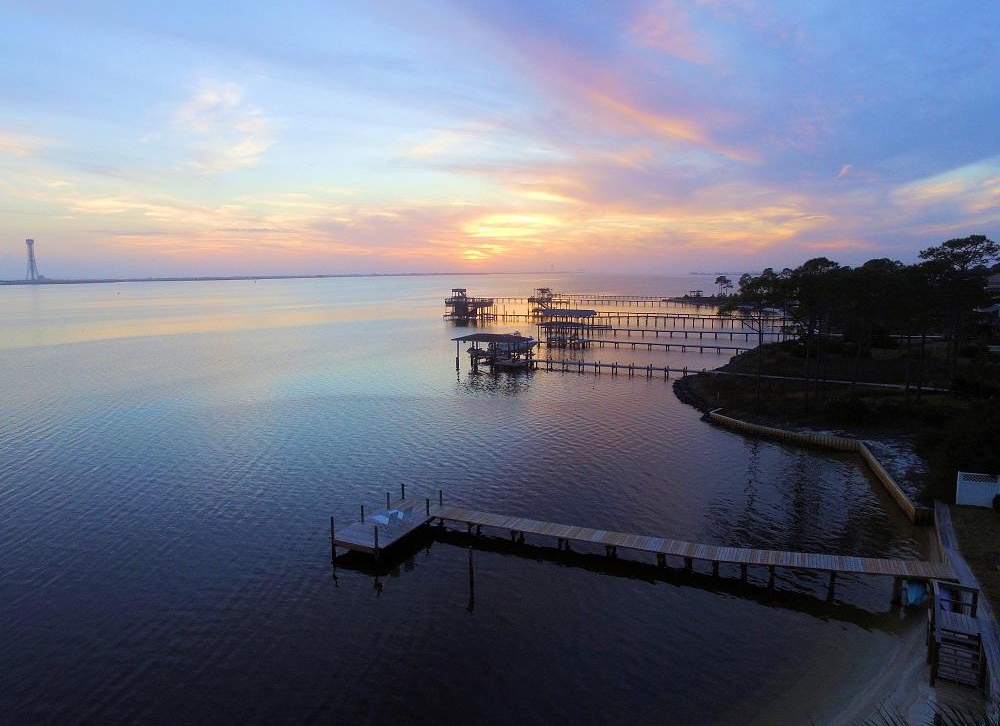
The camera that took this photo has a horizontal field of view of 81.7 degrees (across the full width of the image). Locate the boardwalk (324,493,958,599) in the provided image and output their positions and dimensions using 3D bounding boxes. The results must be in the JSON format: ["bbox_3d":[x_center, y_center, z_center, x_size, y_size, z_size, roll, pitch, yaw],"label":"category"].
[{"bbox_3d":[5.031,8.561,25.708,25.810,1.464,5.555,3,9,21],"label":"boardwalk"}]

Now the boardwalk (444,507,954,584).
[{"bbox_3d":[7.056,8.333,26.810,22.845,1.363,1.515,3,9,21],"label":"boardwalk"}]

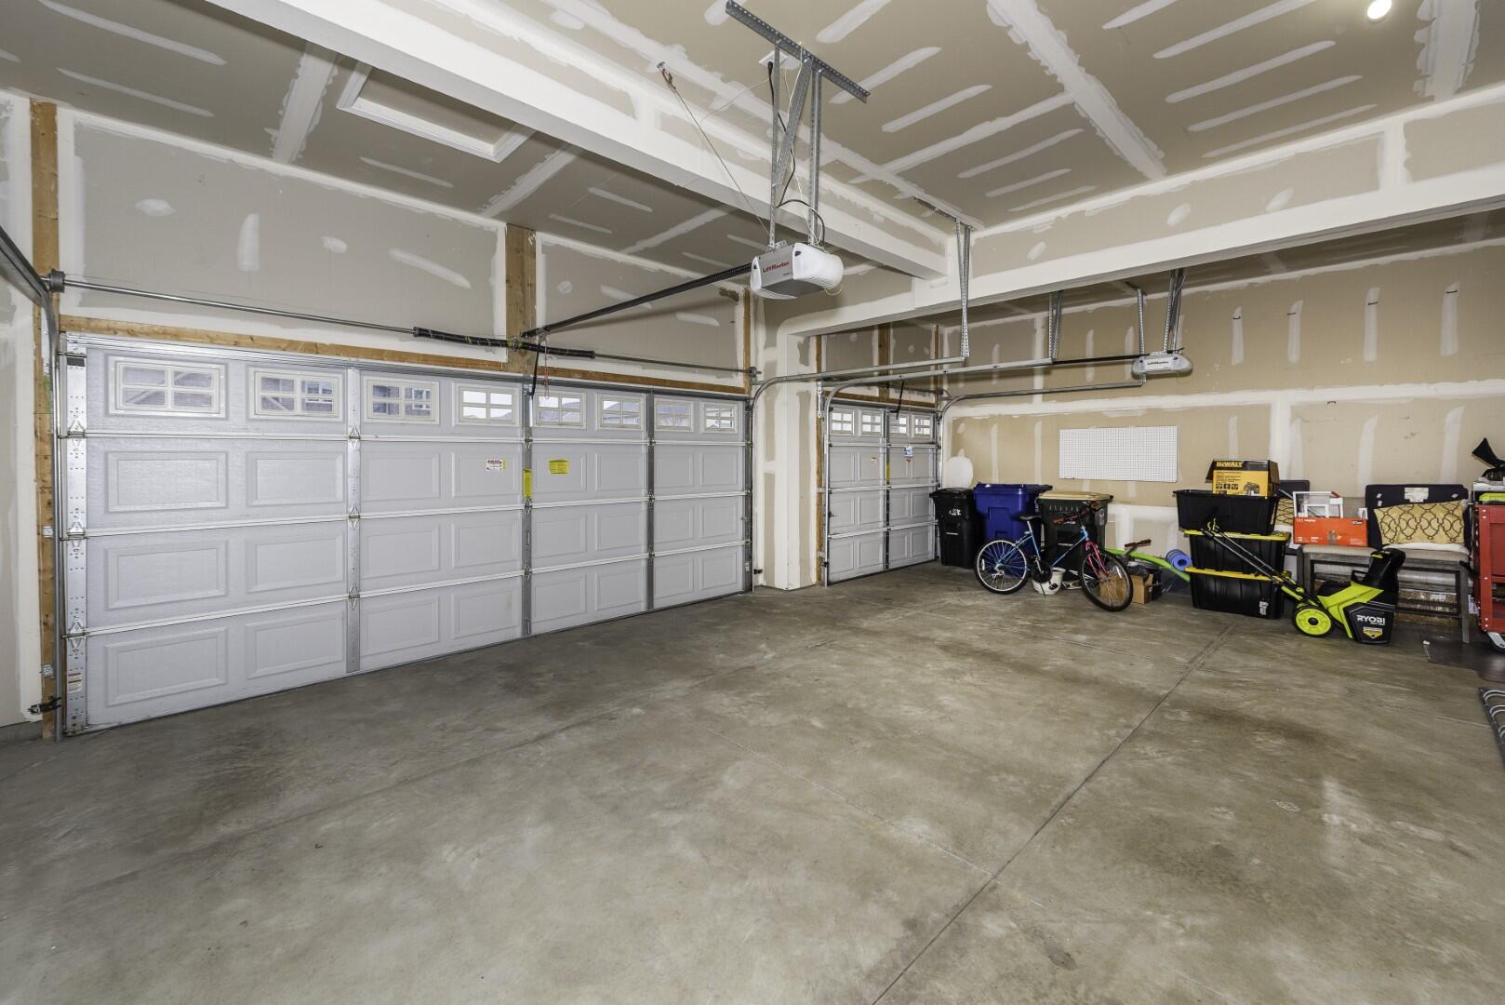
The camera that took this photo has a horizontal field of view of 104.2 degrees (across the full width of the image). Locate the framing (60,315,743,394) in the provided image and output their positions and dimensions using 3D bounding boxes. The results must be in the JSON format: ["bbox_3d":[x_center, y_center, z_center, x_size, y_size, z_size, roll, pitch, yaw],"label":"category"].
[{"bbox_3d":[-1.886,-1.080,4.750,4.870,0.100,0.050,-4,7,-42],"label":"framing"}]

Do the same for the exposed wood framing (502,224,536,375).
[{"bbox_3d":[-1.894,-1.640,4.778,0.245,1.170,0.045,-4,6,-43],"label":"exposed wood framing"}]

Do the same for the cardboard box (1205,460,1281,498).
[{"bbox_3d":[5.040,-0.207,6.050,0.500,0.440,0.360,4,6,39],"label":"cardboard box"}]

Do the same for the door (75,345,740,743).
[{"bbox_3d":[-1.838,0.031,4.772,4.900,2.130,0.080,-4,6,-43],"label":"door"}]

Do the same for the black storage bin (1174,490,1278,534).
[{"bbox_3d":[4.537,0.090,5.601,0.510,0.370,0.750,-4,6,-43],"label":"black storage bin"}]

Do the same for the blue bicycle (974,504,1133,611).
[{"bbox_3d":[3.065,0.520,6.060,1.560,0.980,0.550,5,6,41],"label":"blue bicycle"}]

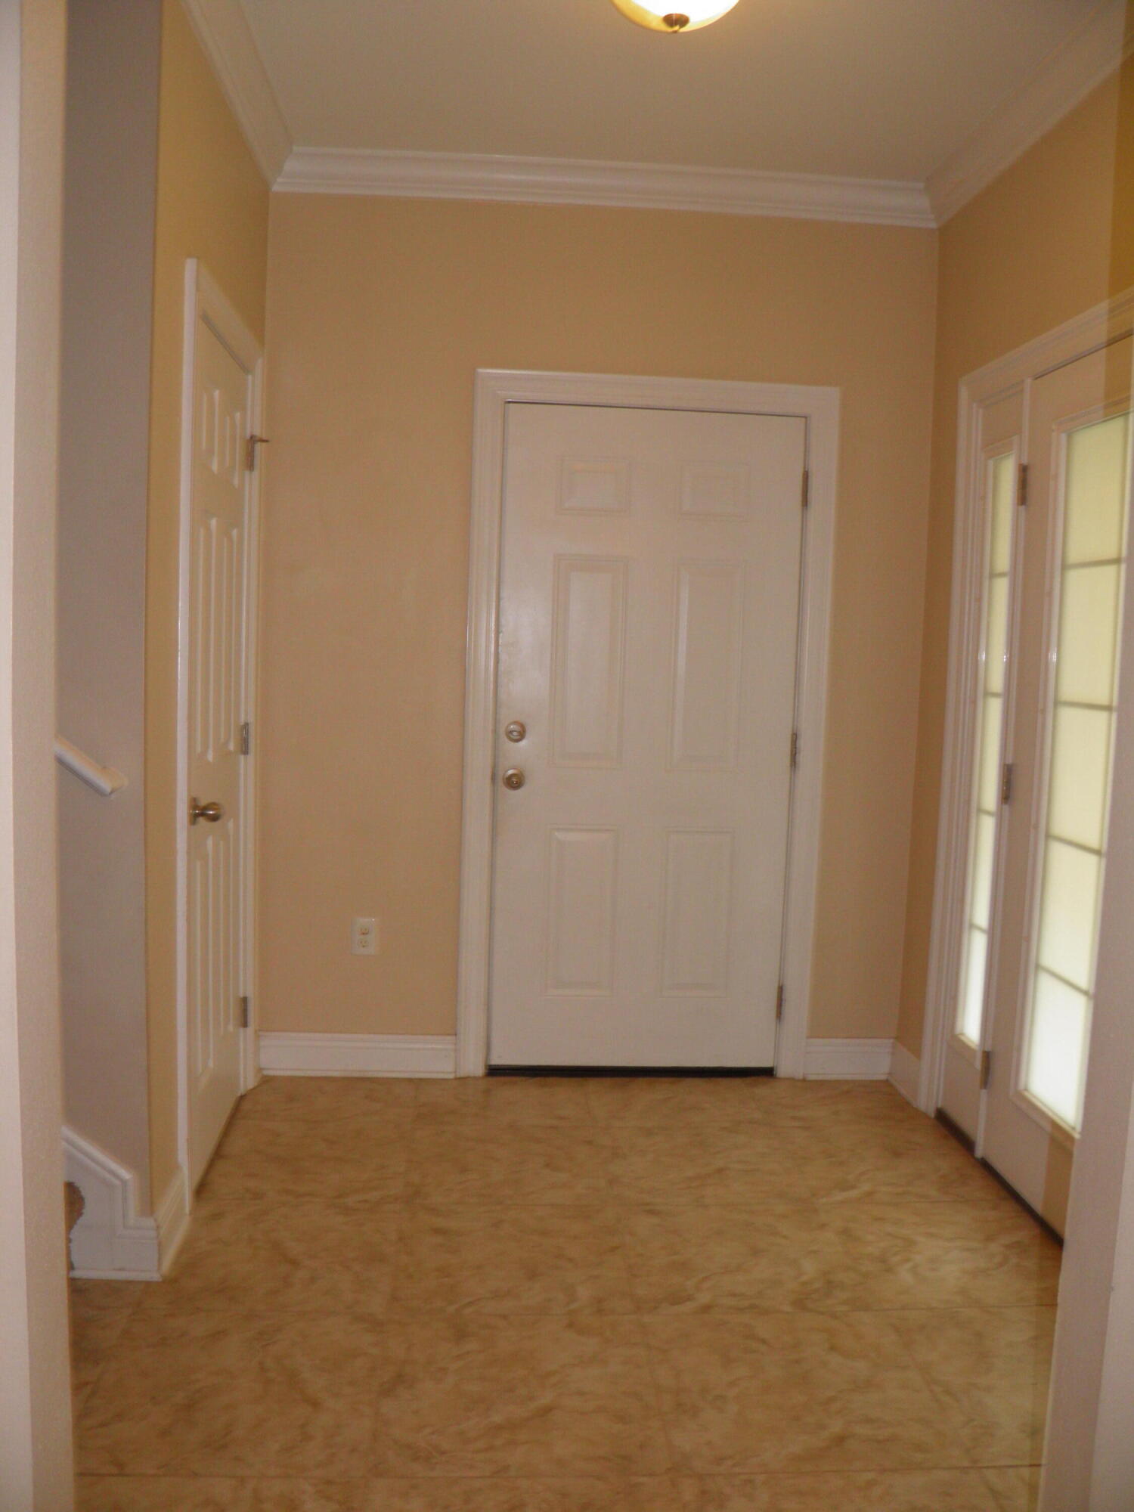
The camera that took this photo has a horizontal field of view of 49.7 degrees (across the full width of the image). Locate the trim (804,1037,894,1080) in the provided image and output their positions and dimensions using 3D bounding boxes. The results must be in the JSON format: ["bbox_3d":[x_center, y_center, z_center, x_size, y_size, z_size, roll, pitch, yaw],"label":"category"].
[{"bbox_3d":[0.898,0.959,3.886,0.287,0.127,0.020,1,5,-4],"label":"trim"}]

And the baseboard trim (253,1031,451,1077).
[{"bbox_3d":[-0.642,0.920,3.771,0.608,0.127,0.020,1,5,-4],"label":"baseboard trim"}]

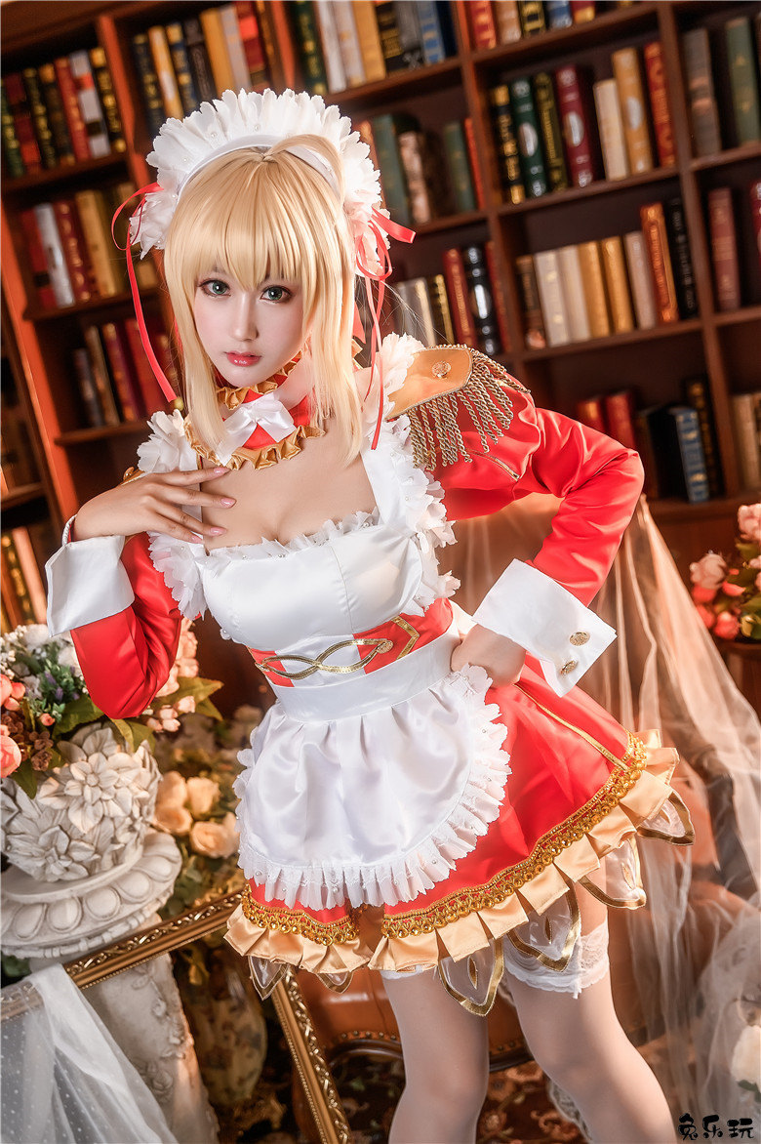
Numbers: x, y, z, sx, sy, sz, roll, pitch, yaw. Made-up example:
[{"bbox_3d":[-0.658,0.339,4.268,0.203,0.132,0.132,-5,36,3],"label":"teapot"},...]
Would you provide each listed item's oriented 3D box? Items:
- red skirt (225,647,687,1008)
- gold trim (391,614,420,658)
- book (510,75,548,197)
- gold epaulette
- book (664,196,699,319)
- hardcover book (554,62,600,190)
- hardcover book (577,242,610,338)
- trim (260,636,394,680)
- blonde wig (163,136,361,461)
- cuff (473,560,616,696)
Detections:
[{"bbox_3d":[0.072,0.240,1.623,0.580,0.360,0.520,-6,16,24],"label":"red skirt"},{"bbox_3d":[0.028,0.072,1.430,0.036,0.050,0.012,-14,6,-16],"label":"gold trim"},{"bbox_3d":[0.350,-0.970,2.862,0.041,0.253,0.180,-8,10,18],"label":"book"},{"bbox_3d":[0.089,-0.190,1.440,0.150,0.120,0.120,-7,15,19],"label":"gold epaulette"},{"bbox_3d":[0.666,-0.681,2.759,0.035,0.246,0.170,-7,12,23],"label":"book"},{"bbox_3d":[0.419,-0.926,2.649,0.043,0.230,0.165,-6,15,19],"label":"hardcover book"},{"bbox_3d":[0.490,-0.630,2.828,0.042,0.204,0.141,-7,12,23],"label":"hardcover book"},{"bbox_3d":[-0.064,0.100,1.475,0.155,0.040,0.045,-6,16,24],"label":"trim"},{"bbox_3d":[-0.132,-0.306,1.410,0.210,0.315,0.245,4,21,-5],"label":"blonde wig"},{"bbox_3d":[0.192,0.067,1.490,0.103,0.138,0.100,-58,16,-15],"label":"cuff"}]

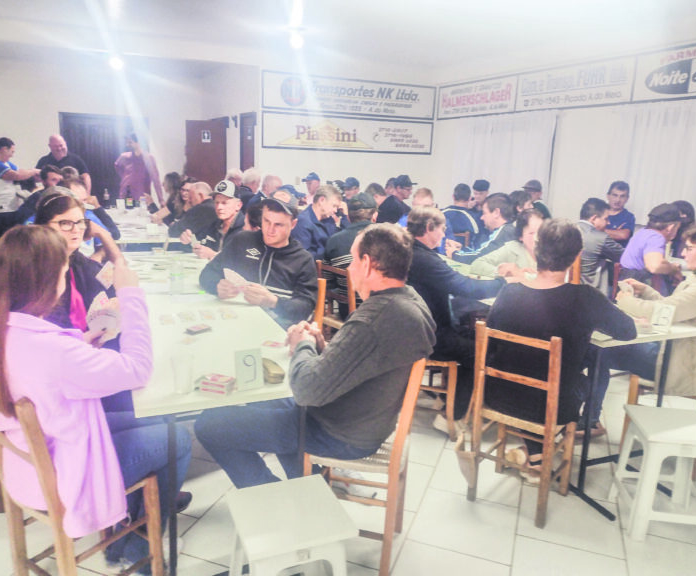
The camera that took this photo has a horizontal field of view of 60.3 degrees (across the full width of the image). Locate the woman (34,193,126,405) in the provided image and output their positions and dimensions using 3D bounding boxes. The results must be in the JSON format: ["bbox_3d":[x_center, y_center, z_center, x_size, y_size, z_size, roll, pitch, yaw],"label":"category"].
[{"bbox_3d":[-1.042,0.303,2.505,0.760,1.376,0.560,6,13,18],"label":"woman"}]

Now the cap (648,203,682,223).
[{"bbox_3d":[2.329,-0.555,4.400,0.250,0.130,0.180,14,8,-17],"label":"cap"}]

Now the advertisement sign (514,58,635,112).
[{"bbox_3d":[2.403,-2.186,6.522,0.030,0.431,1.724,-3,13,-23],"label":"advertisement sign"}]

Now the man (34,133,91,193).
[{"bbox_3d":[-3.290,-0.913,6.991,0.600,1.694,0.380,-2,13,-17],"label":"man"}]

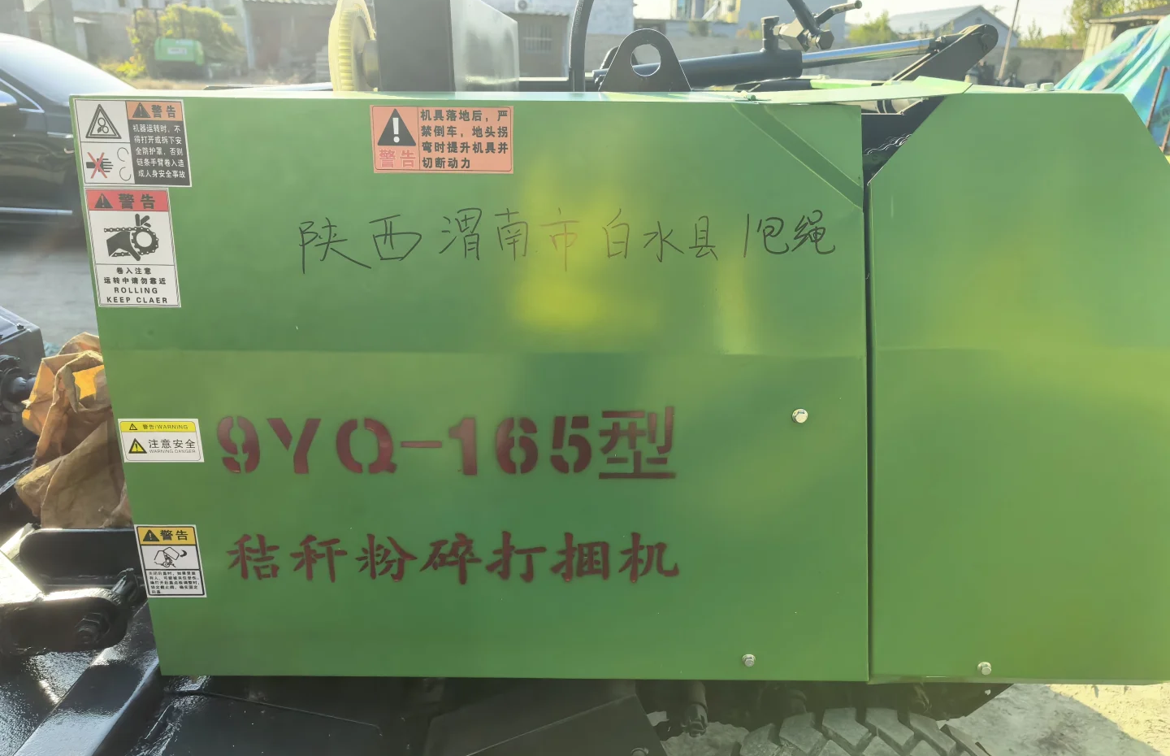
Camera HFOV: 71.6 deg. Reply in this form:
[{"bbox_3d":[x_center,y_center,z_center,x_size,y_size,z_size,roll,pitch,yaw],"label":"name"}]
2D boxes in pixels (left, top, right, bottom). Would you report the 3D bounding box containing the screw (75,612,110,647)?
[{"bbox_3d":[-0.625,0.320,1.030,0.035,0.035,0.037,1,23,0],"label":"screw"}]

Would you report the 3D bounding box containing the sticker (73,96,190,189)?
[{"bbox_3d":[-0.489,-0.254,0.878,0.118,0.091,0.004,0,11,0],"label":"sticker"}]

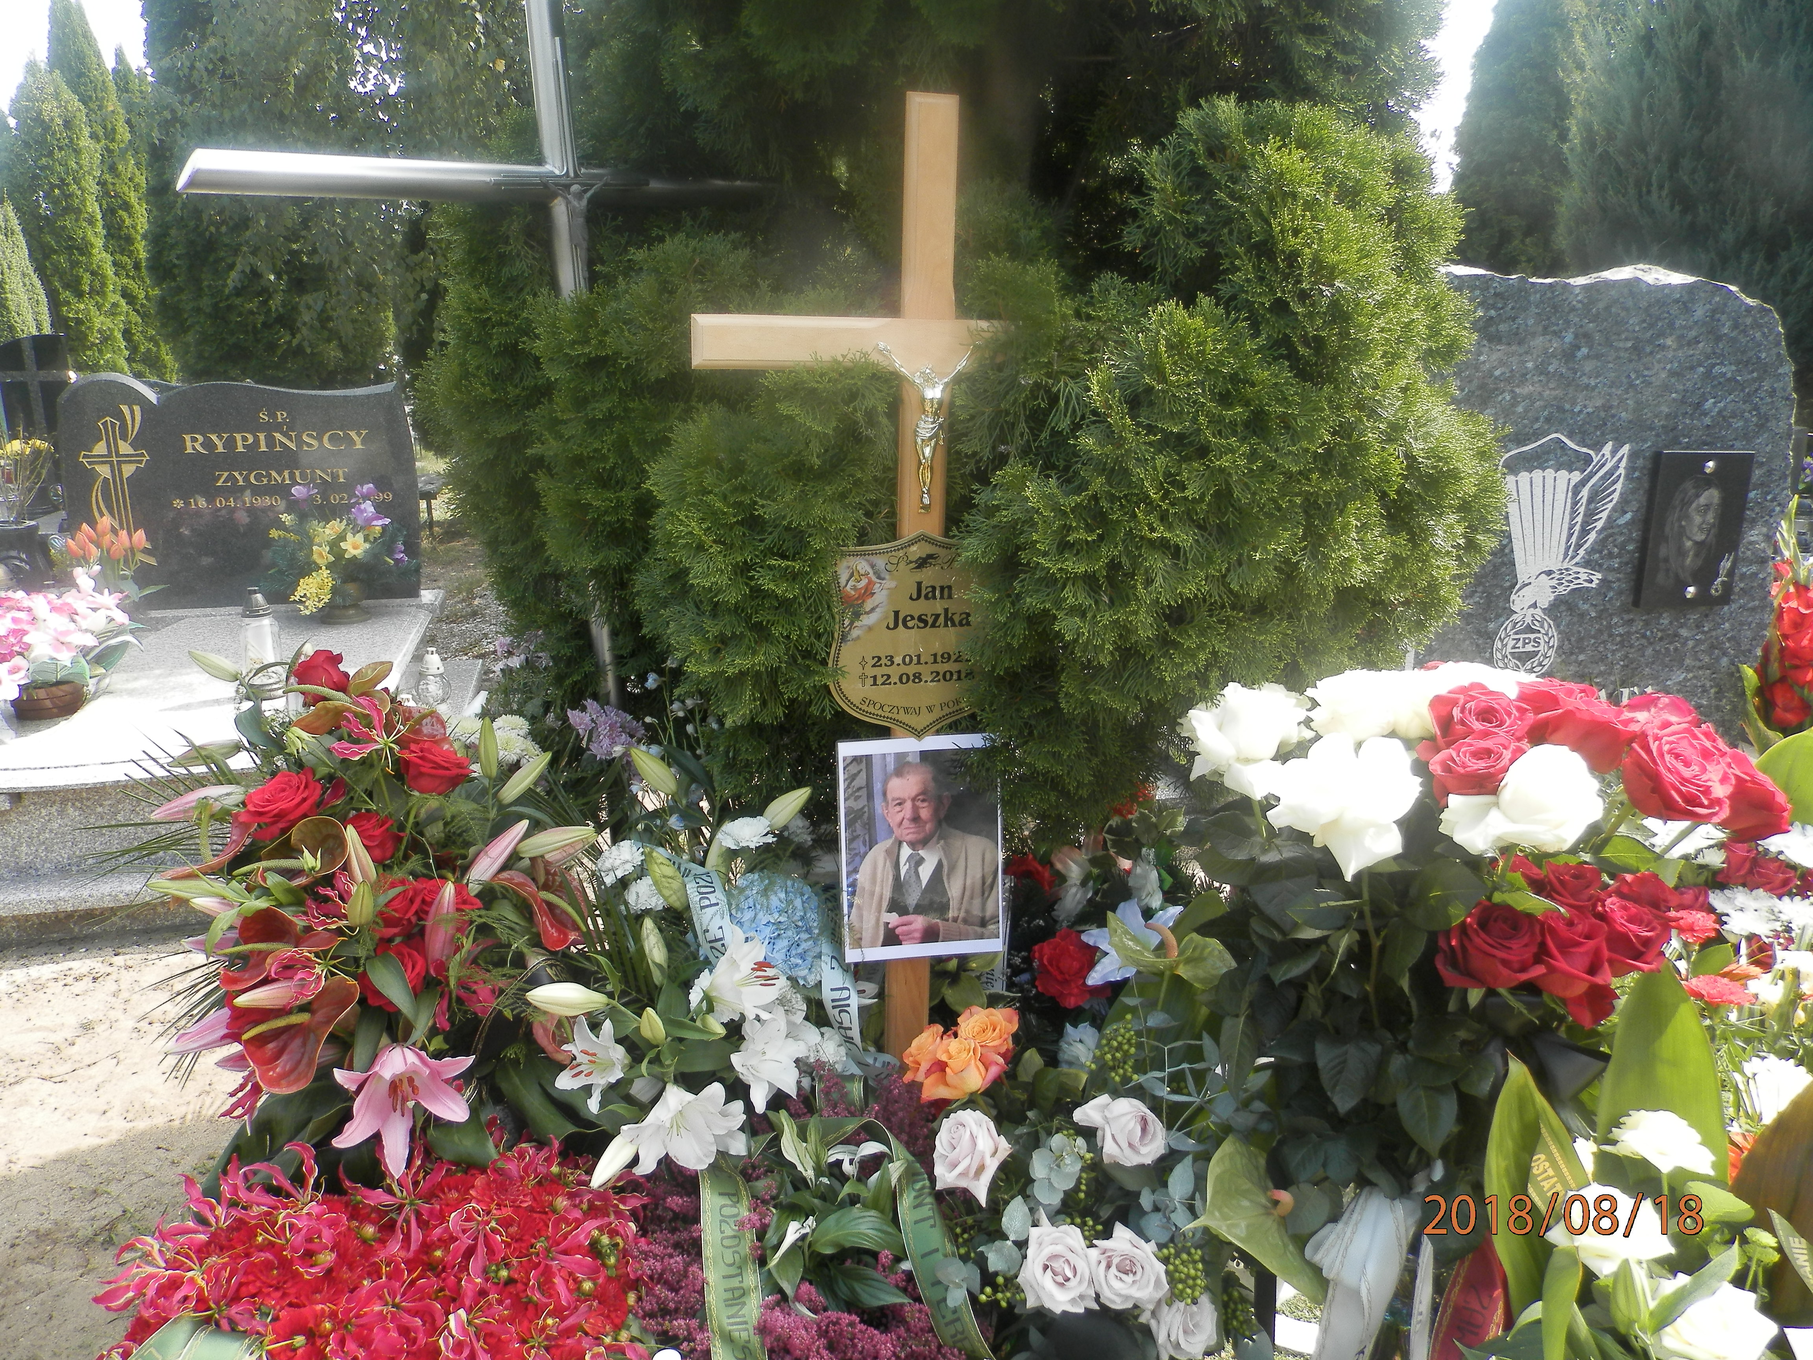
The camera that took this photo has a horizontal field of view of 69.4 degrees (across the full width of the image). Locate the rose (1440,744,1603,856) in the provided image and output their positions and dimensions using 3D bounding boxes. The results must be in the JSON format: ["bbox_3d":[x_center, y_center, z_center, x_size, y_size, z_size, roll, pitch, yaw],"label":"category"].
[{"bbox_3d":[0.535,0.103,1.140,0.135,0.095,0.110,2,6,6],"label":"rose"}]

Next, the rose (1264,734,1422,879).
[{"bbox_3d":[0.334,0.095,1.000,0.115,0.090,0.110,0,57,0],"label":"rose"}]

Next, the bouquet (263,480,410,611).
[{"bbox_3d":[-1.542,-0.355,3.550,0.390,0.370,0.300,-2,18,-5],"label":"bouquet"}]

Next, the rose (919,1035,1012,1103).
[{"bbox_3d":[0.057,0.385,1.300,0.085,0.070,0.080,0,57,0],"label":"rose"}]

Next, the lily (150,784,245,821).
[{"bbox_3d":[-0.770,0.133,1.420,0.105,0.030,0.030,-16,0,-7],"label":"lily"}]

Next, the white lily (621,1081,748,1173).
[{"bbox_3d":[-0.247,0.496,1.450,0.135,0.100,0.100,-1,12,-24],"label":"white lily"}]

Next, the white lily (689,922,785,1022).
[{"bbox_3d":[-0.194,0.335,1.500,0.080,0.110,0.110,15,24,32],"label":"white lily"}]

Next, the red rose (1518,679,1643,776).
[{"bbox_3d":[0.562,0.040,1.090,0.095,0.075,0.090,0,47,0],"label":"red rose"}]

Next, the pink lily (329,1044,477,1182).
[{"bbox_3d":[-0.542,0.463,1.410,0.150,0.138,0.100,0,14,0],"label":"pink lily"}]

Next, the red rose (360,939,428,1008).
[{"bbox_3d":[-0.510,0.292,1.300,0.075,0.075,0.065,0,-23,0],"label":"red rose"}]

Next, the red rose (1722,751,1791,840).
[{"bbox_3d":[0.726,0.100,1.130,0.080,0.078,0.068,-11,-11,-34],"label":"red rose"}]

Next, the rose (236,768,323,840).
[{"bbox_3d":[-0.659,0.134,1.380,0.085,0.080,0.062,-3,-22,-11],"label":"rose"}]

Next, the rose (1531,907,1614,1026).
[{"bbox_3d":[0.521,0.225,1.030,0.080,0.080,0.085,0,-28,0],"label":"rose"}]

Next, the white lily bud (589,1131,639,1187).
[{"bbox_3d":[-0.312,0.513,1.400,0.075,0.030,0.030,-49,0,-18],"label":"white lily bud"}]

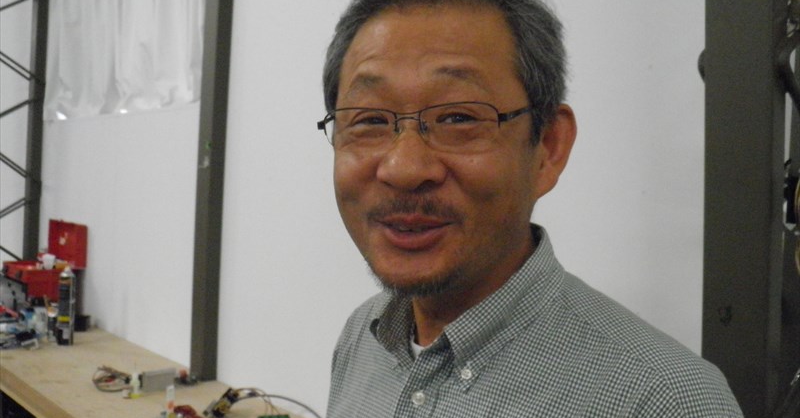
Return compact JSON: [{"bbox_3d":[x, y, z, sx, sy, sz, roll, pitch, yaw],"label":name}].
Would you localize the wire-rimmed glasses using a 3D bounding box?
[{"bbox_3d":[0.030,-0.061,0.594,0.140,0.043,0.143,0,8,21],"label":"wire-rimmed glasses"}]

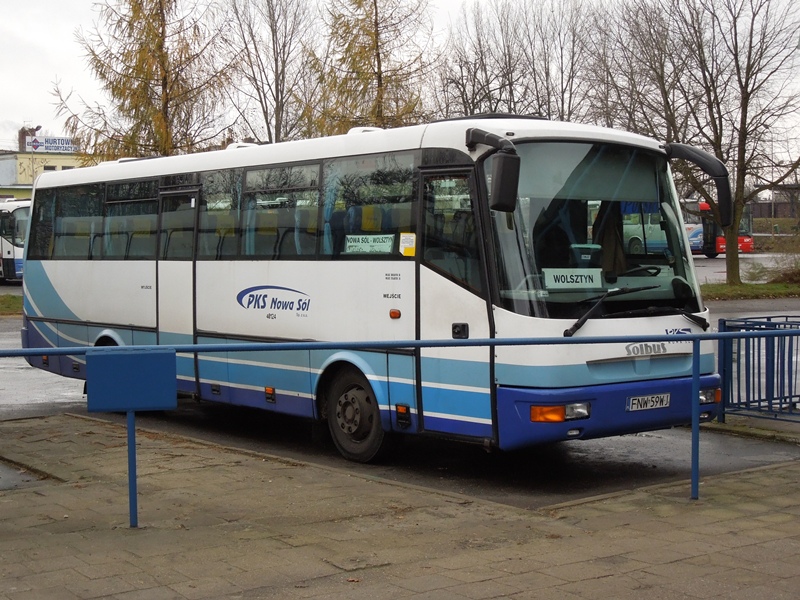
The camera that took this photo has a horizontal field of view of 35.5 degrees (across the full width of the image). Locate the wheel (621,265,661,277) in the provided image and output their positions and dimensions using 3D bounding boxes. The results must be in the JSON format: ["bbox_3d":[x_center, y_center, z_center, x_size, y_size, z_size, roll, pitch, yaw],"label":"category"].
[{"bbox_3d":[2.054,-0.158,10.819,0.460,0.090,0.460,-2,-28,-40],"label":"wheel"}]

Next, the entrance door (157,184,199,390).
[{"bbox_3d":[-2.280,-0.086,13.067,0.090,2.140,0.830,-2,2,-40],"label":"entrance door"}]

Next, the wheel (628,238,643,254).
[{"bbox_3d":[12.154,-2.605,64.000,0.930,0.930,0.280,-1,2,-38],"label":"wheel"}]

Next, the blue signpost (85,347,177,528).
[{"bbox_3d":[-1.646,0.842,7.658,0.550,1.110,0.080,0,2,-14],"label":"blue signpost"}]

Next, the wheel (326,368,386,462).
[{"bbox_3d":[-0.287,0.979,10.950,0.270,0.870,0.870,-2,2,-40],"label":"wheel"}]

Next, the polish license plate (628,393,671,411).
[{"bbox_3d":[1.968,0.815,9.890,0.520,0.114,0.020,-2,8,-40],"label":"polish license plate"}]

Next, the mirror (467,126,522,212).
[{"bbox_3d":[0.629,-0.978,9.375,0.300,0.660,0.620,-2,2,-40],"label":"mirror"}]

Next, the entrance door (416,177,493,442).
[{"bbox_3d":[0.468,0.019,9.771,0.090,2.140,0.890,-2,2,-41],"label":"entrance door"}]

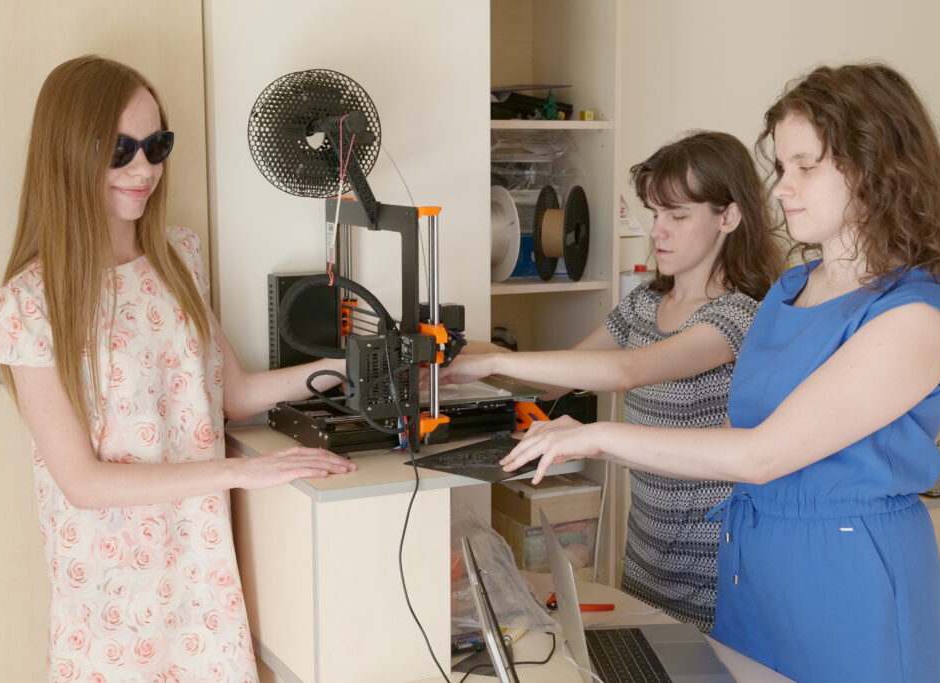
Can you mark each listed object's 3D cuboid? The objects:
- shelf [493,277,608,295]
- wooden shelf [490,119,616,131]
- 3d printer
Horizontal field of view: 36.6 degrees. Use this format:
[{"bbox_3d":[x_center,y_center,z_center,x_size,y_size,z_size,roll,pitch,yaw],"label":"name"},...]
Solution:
[{"bbox_3d":[0.066,-0.127,3.093,0.340,0.019,0.340,-4,8,-25],"label":"shelf"},{"bbox_3d":[0.070,-0.459,3.036,0.340,0.019,0.350,-4,8,-25],"label":"wooden shelf"},{"bbox_3d":[-0.151,-0.147,2.351,0.450,0.594,0.420,-4,9,-28],"label":"3d printer"}]

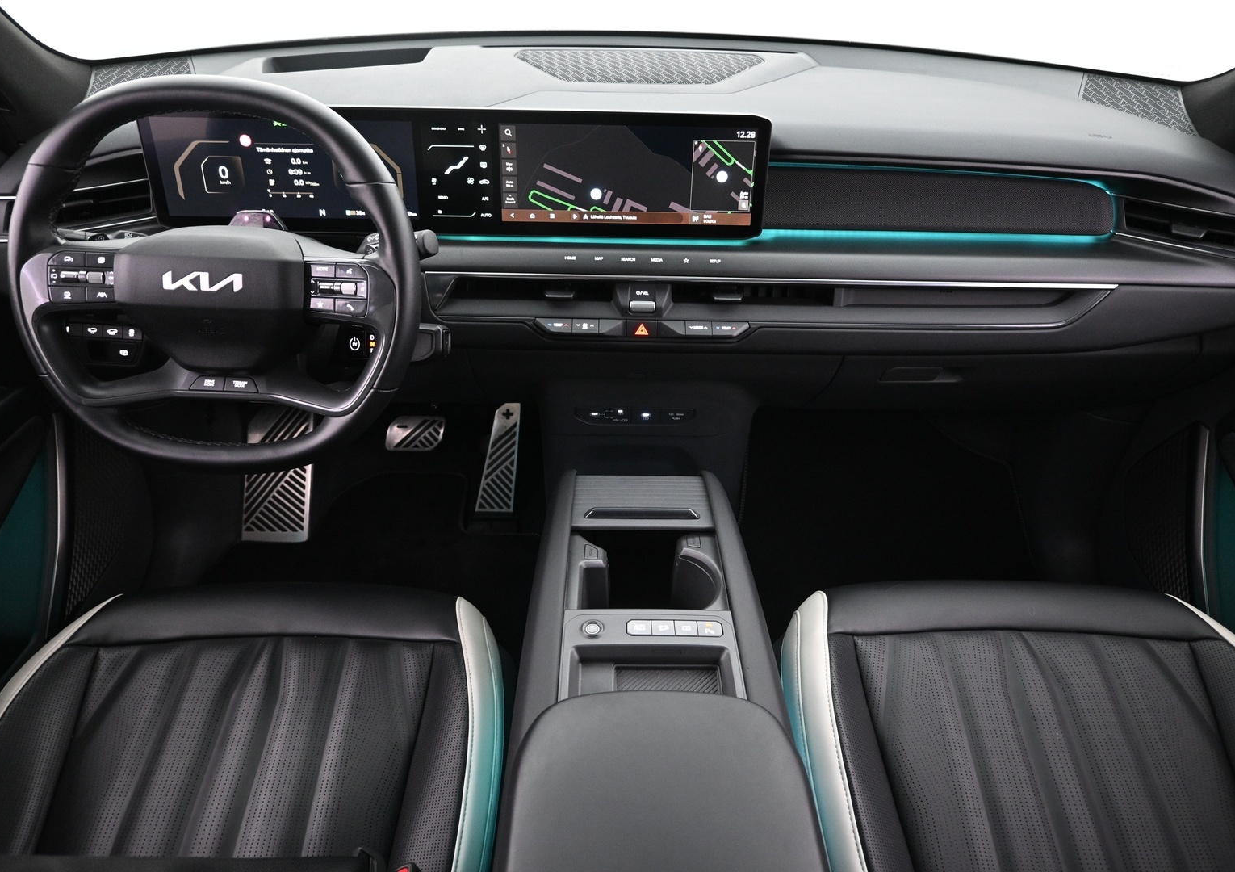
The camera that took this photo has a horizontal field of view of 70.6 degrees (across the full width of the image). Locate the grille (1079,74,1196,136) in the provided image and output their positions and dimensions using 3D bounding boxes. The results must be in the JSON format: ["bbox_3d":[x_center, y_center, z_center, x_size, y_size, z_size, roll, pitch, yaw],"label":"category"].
[{"bbox_3d":[0.685,-0.440,1.160,0.140,0.030,0.150,18,39,12],"label":"grille"}]

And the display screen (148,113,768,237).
[{"bbox_3d":[-0.183,-0.306,1.013,0.710,0.142,0.030,1,26,-1],"label":"display screen"}]

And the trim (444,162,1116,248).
[{"bbox_3d":[0.193,-0.276,1.044,0.800,0.095,0.040,1,25,-1],"label":"trim"}]

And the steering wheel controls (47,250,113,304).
[{"bbox_3d":[-0.497,-0.147,0.808,0.064,0.050,0.020,3,10,-1],"label":"steering wheel controls"}]

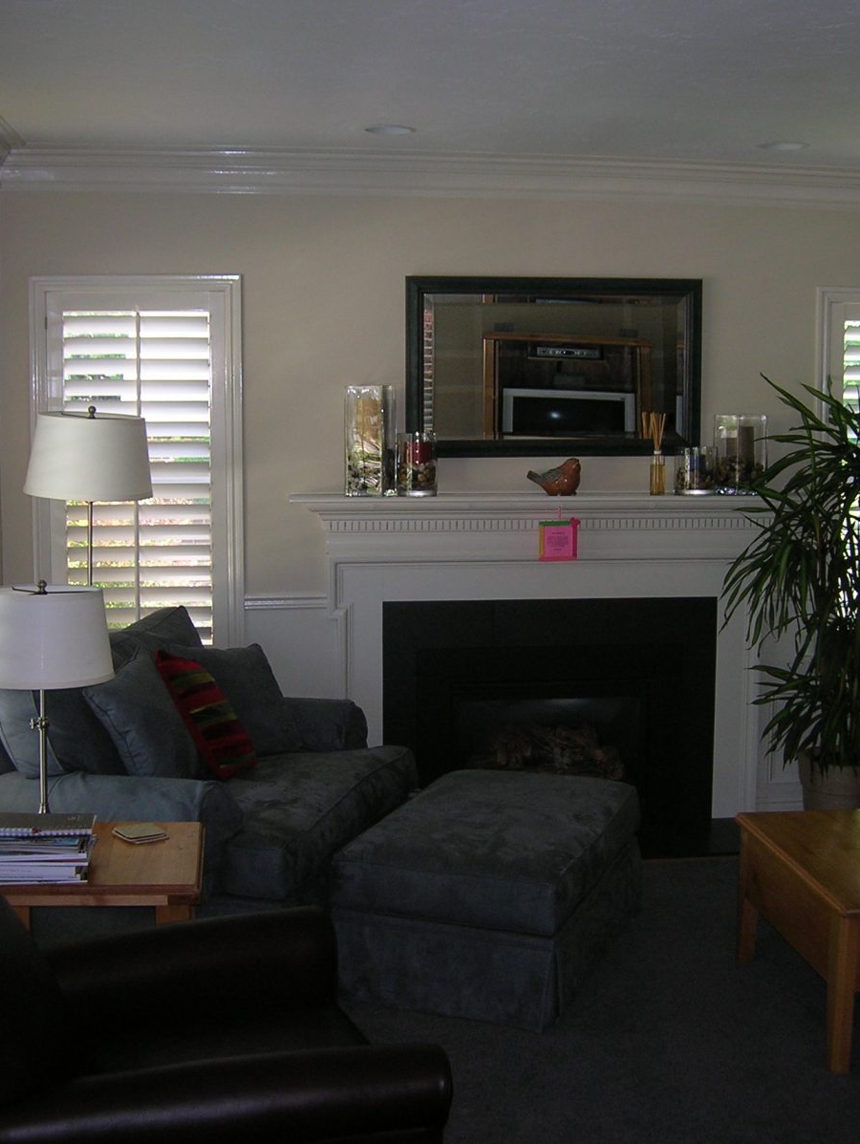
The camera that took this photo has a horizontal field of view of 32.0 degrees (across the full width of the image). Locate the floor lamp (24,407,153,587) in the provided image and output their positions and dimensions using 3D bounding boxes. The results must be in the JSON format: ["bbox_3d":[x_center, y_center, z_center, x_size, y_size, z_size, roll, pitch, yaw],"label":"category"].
[{"bbox_3d":[-1.156,0.244,5.101,0.425,1.605,0.425,-1,7,-8],"label":"floor lamp"}]

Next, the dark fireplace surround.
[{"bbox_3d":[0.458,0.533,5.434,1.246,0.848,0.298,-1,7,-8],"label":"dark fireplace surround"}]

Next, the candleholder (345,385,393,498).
[{"bbox_3d":[-0.223,-0.477,5.465,0.150,0.400,0.150,3,8,18],"label":"candleholder"}]

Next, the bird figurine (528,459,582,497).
[{"bbox_3d":[0.440,-0.336,5.282,0.194,0.131,0.099,1,7,5],"label":"bird figurine"}]

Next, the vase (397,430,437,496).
[{"bbox_3d":[-0.047,-0.393,5.501,0.143,0.226,0.143,-1,7,-8],"label":"vase"}]

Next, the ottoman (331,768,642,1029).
[{"bbox_3d":[0.202,0.921,4.419,0.630,0.440,0.970,3,8,20],"label":"ottoman"}]

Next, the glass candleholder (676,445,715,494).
[{"bbox_3d":[0.955,-0.362,5.397,0.144,0.163,0.144,-1,7,-8],"label":"glass candleholder"}]

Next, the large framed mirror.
[{"bbox_3d":[0.458,-0.728,5.357,1.092,0.645,0.045,-1,7,-8],"label":"large framed mirror"}]

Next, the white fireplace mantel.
[{"bbox_3d":[0.441,0.339,5.407,1.877,1.242,0.208,-1,7,-8],"label":"white fireplace mantel"}]

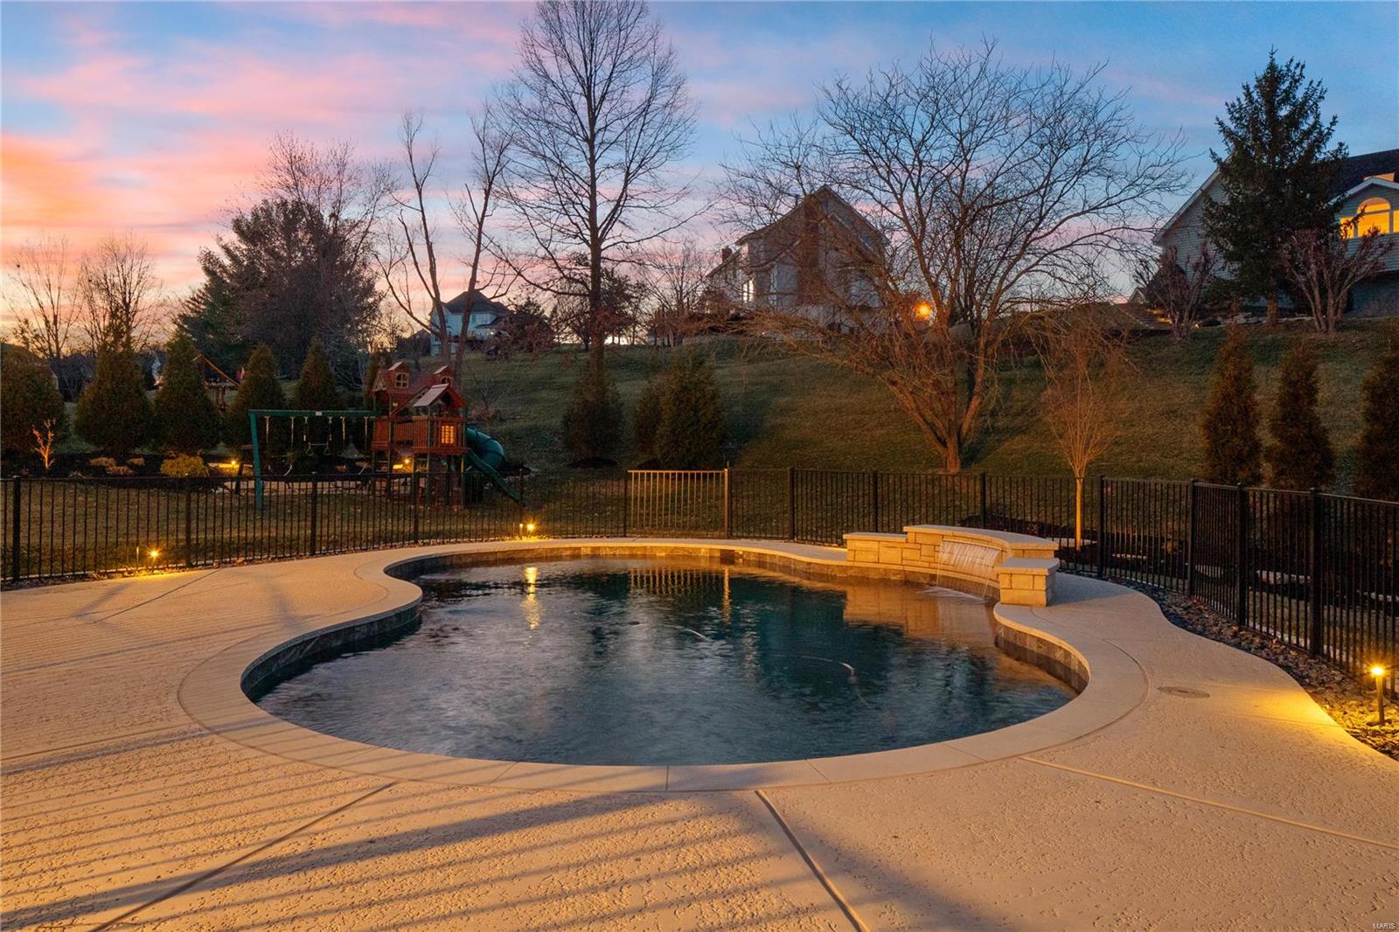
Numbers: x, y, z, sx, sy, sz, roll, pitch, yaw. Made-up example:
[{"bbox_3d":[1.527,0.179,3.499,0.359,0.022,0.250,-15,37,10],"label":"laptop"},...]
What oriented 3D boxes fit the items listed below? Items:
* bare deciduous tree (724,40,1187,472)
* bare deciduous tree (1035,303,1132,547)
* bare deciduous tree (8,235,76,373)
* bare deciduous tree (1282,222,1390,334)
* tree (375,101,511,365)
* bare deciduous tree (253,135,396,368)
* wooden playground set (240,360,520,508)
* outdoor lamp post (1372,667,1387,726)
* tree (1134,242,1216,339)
[{"bbox_3d":[6.020,-4.970,22.000,10.500,10.200,9.800,0,0,0],"label":"bare deciduous tree"},{"bbox_3d":[5.470,-0.585,13.300,1.380,3.530,1.350,0,0,0],"label":"bare deciduous tree"},{"bbox_3d":[-43.700,-10.400,62.000,4.600,10.000,4.400,0,0,0],"label":"bare deciduous tree"},{"bbox_3d":[23.900,-7.120,35.000,4.050,4.150,3.800,0,0,0],"label":"bare deciduous tree"},{"bbox_3d":[-10.900,-9.070,40.000,5.700,12.800,5.200,0,0,0],"label":"tree"},{"bbox_3d":[-20.900,-11.700,52.000,8.000,13.800,7.500,0,0,0],"label":"bare deciduous tree"},{"bbox_3d":[-8.140,-0.950,24.630,6.800,3.880,3.100,0,0,-40],"label":"wooden playground set"},{"bbox_3d":[3.470,1.164,4.750,0.080,0.330,0.080,0,0,0],"label":"outdoor lamp post"},{"bbox_3d":[18.900,-7.030,37.000,3.200,3.830,3.000,0,0,0],"label":"tree"}]

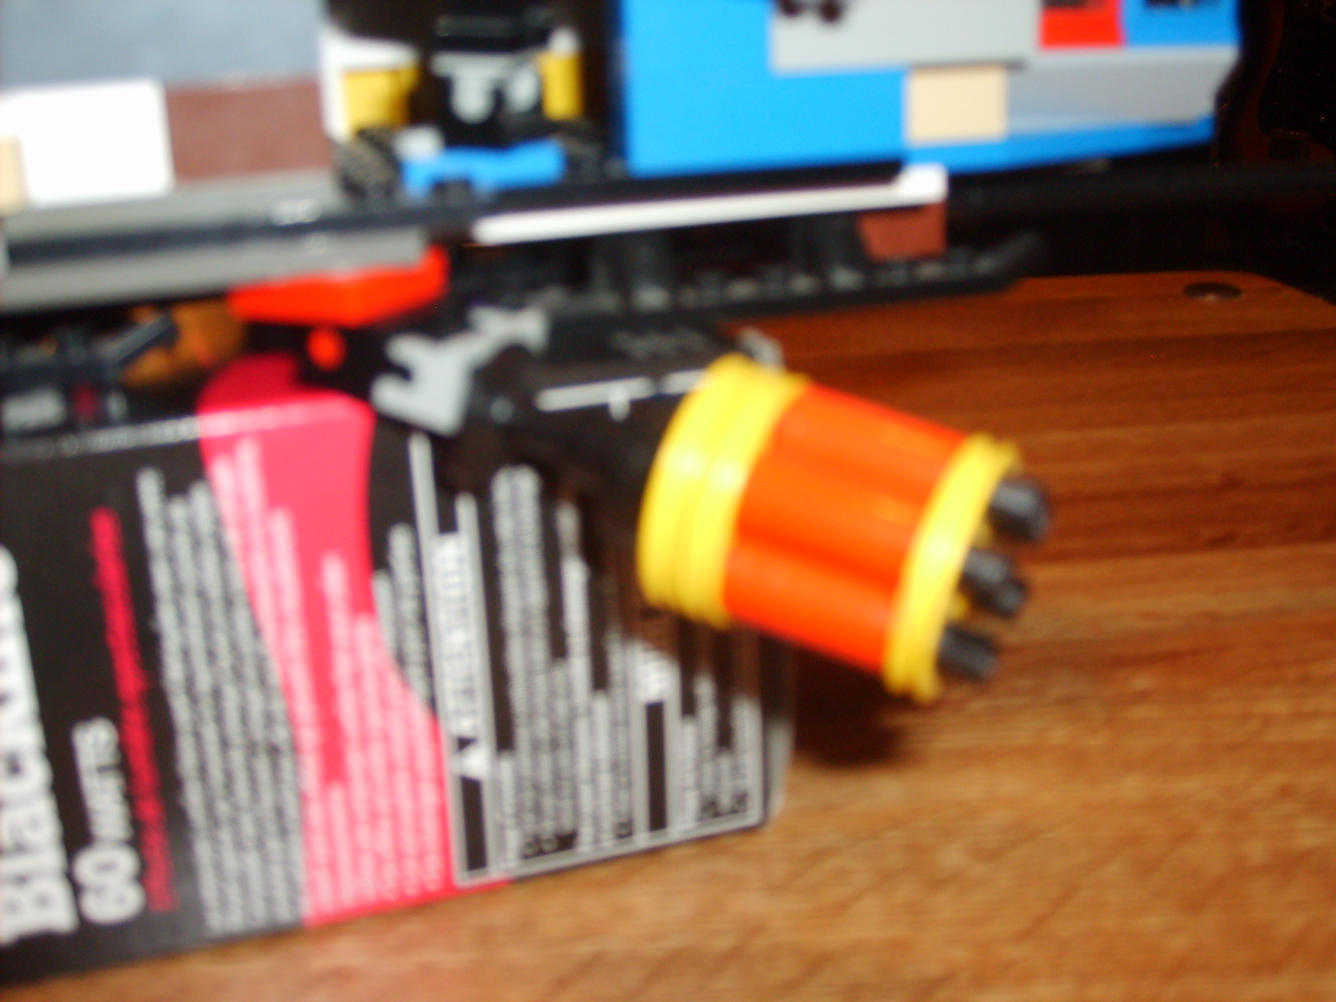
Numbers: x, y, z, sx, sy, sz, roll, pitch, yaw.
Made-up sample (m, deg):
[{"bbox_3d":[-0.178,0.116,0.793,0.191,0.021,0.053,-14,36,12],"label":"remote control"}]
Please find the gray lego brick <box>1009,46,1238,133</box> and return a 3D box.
[{"bbox_3d":[0.048,-0.046,0.186,0.032,0.009,0.009,-10,17,-26],"label":"gray lego brick"}]

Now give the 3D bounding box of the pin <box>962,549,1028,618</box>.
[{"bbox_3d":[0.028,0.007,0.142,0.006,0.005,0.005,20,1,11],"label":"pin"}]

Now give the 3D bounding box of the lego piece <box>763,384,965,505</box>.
[{"bbox_3d":[0.017,-0.005,0.149,0.017,0.008,0.008,20,1,11],"label":"lego piece"}]

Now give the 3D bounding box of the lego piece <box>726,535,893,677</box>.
[{"bbox_3d":[0.013,0.009,0.150,0.017,0.008,0.008,20,1,11],"label":"lego piece"}]

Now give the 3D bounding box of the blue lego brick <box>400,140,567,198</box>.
[{"bbox_3d":[-0.020,-0.033,0.163,0.016,0.004,0.009,-10,17,-26],"label":"blue lego brick"}]

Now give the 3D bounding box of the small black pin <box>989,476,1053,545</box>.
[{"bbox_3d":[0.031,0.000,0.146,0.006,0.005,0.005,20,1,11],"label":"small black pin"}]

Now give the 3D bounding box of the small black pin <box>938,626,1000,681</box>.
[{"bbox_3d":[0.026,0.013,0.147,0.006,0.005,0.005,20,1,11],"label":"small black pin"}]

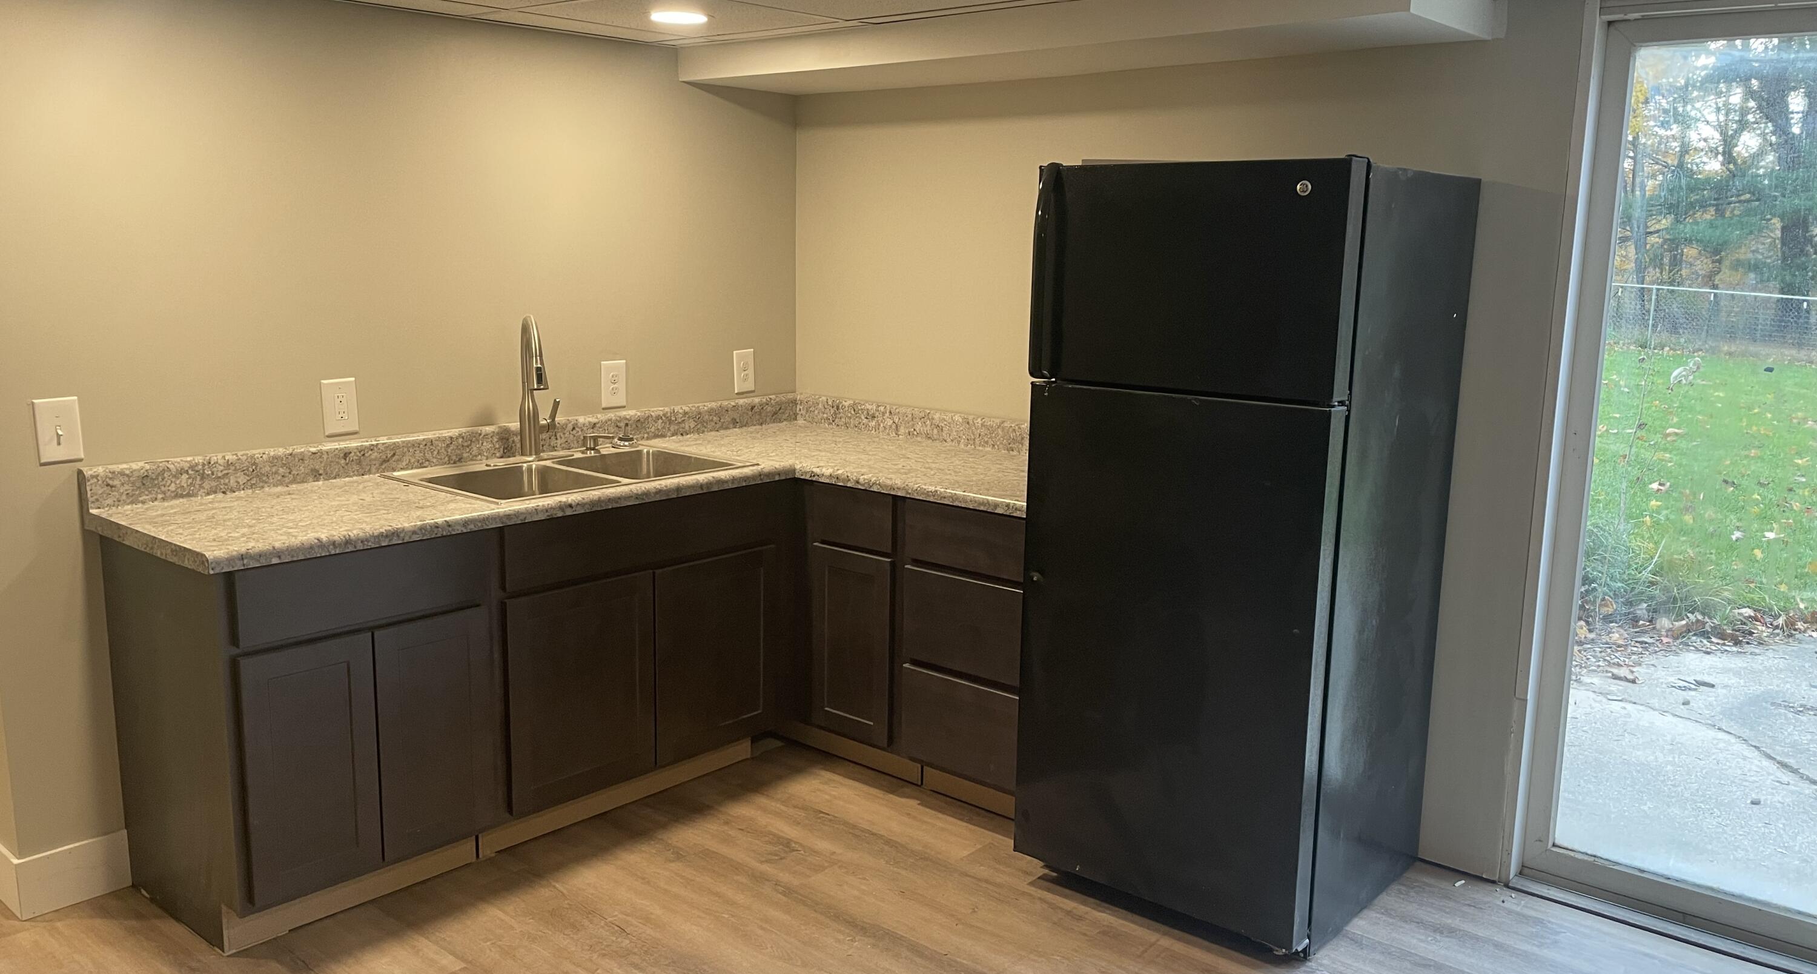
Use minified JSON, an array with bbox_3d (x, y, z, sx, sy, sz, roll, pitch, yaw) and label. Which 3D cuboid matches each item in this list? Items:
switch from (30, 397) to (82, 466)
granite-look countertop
[{"bbox_3d":[-1.858,-0.122,2.987,0.016,0.140,0.087,10,14,40],"label":"switch"},{"bbox_3d":[-0.554,0.030,3.418,1.475,0.041,2.225,10,13,40],"label":"granite-look countertop"}]

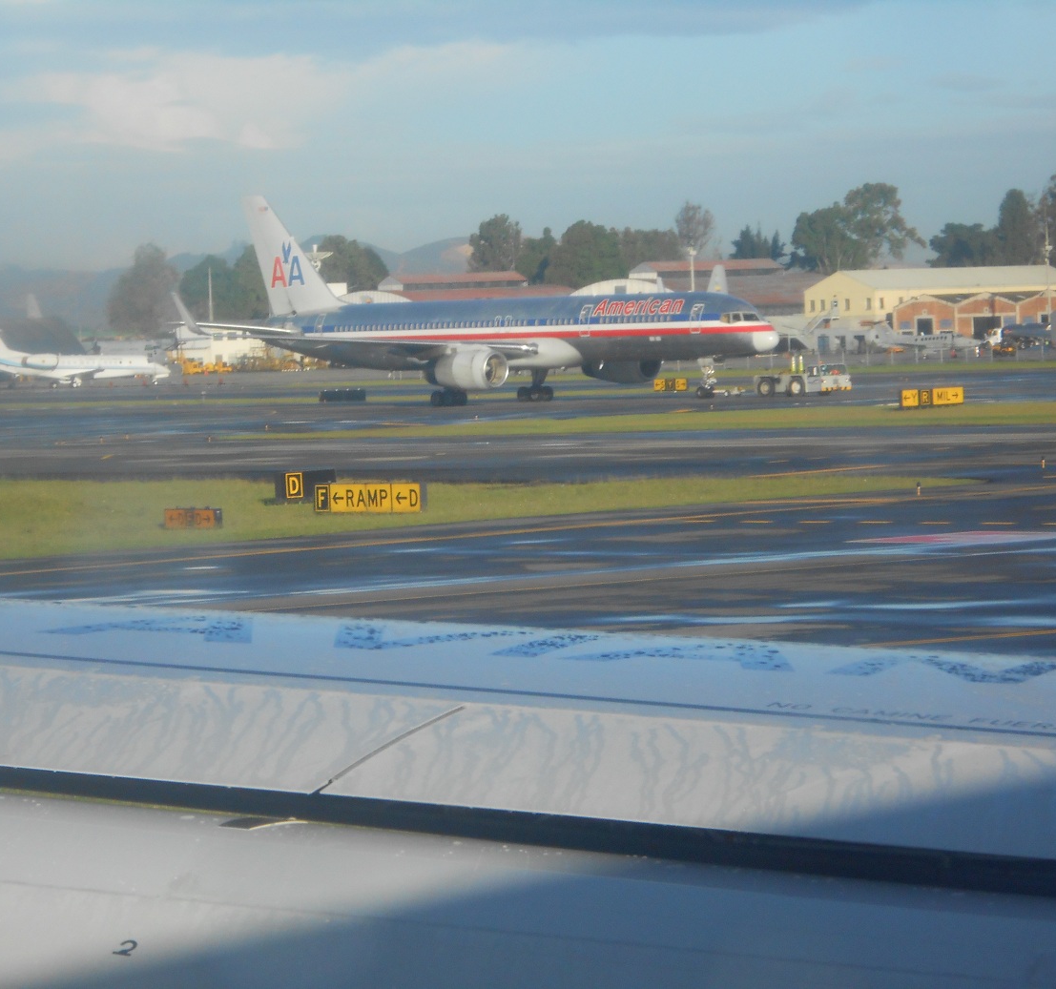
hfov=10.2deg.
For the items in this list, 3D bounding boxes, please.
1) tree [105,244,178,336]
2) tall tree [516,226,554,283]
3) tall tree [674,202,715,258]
[{"bbox_3d":[-60.174,-28.907,929.731,10.960,20.690,10.420,-2,1,0],"label":"tree"},{"bbox_3d":[1.273,-32.077,959.715,6.320,21.870,6.010,-2,1,0],"label":"tall tree"},{"bbox_3d":[27.735,-35.294,979.665,6.630,25.710,6.300,-2,1,0],"label":"tall tree"}]

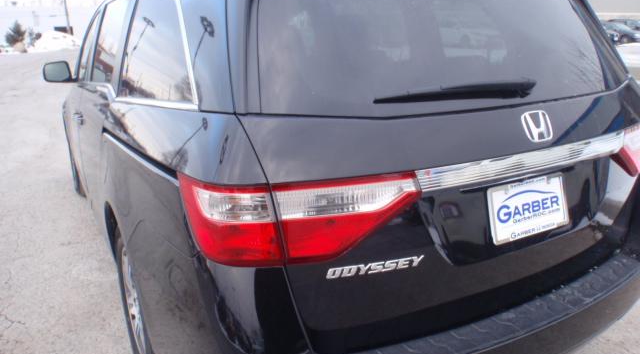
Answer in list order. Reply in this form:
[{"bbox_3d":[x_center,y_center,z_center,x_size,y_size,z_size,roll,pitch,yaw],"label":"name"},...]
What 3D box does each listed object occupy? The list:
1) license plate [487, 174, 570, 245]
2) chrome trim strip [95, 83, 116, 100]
[{"bbox_3d":[0.605,0.087,1.484,0.312,0.161,0.020,-10,2,-27],"label":"license plate"},{"bbox_3d":[-1.018,-0.421,2.444,0.040,0.075,0.720,-1,14,-31],"label":"chrome trim strip"}]

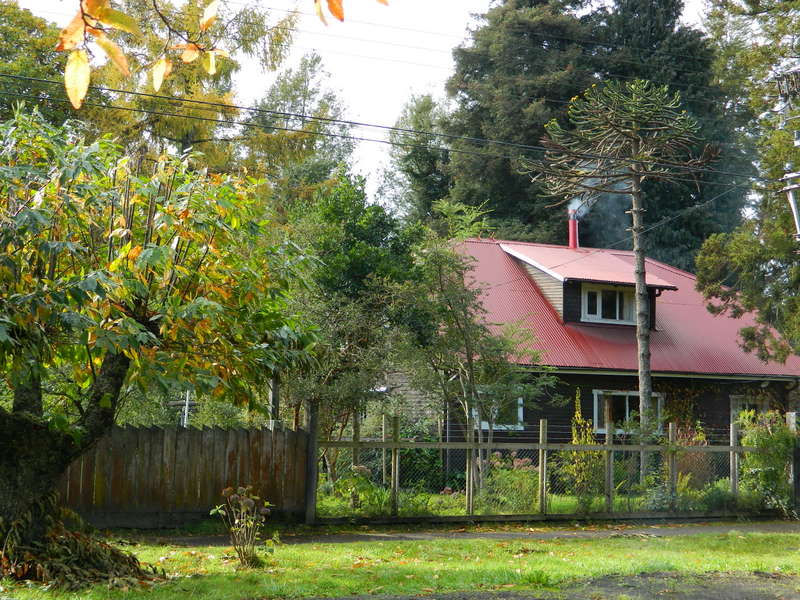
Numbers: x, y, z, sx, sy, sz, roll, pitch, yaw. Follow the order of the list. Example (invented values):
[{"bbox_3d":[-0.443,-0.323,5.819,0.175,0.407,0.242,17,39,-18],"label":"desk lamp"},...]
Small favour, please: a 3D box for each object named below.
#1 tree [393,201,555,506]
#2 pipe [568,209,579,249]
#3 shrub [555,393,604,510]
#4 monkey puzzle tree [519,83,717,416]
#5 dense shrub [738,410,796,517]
[{"bbox_3d":[1.384,0.976,25.170,3.095,5.821,3.000,1,-5,0],"label":"tree"},{"bbox_3d":[4.952,-2.045,37.653,0.250,1.154,0.250,1,-5,0],"label":"pipe"},{"bbox_3d":[3.234,2.727,23.598,0.860,2.136,0.850,1,-5,0],"label":"shrub"},{"bbox_3d":[4.905,-0.389,29.487,4.208,9.322,4.100,1,-5,0],"label":"monkey puzzle tree"},{"bbox_3d":[6.901,3.061,24.691,1.087,1.973,1.050,1,-5,0],"label":"dense shrub"}]

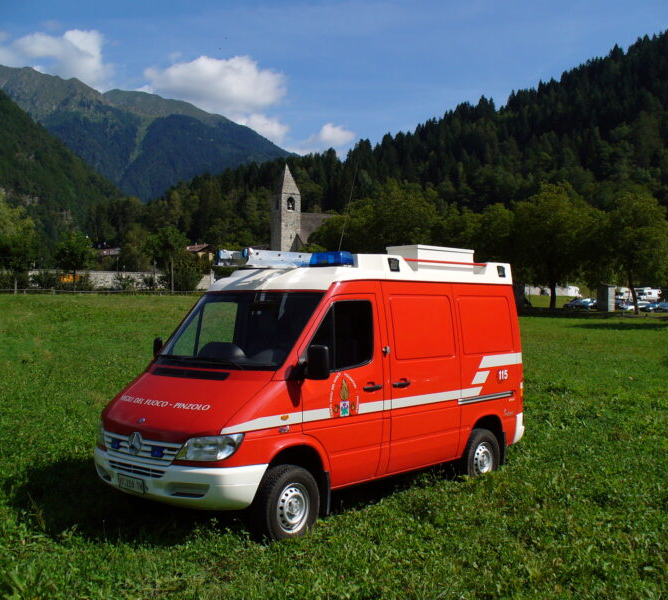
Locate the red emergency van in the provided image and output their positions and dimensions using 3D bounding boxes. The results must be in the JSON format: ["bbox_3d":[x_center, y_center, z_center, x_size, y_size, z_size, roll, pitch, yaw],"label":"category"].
[{"bbox_3d":[-0.053,0.738,8.640,2.000,2.620,4.880,0,0,40],"label":"red emergency van"}]

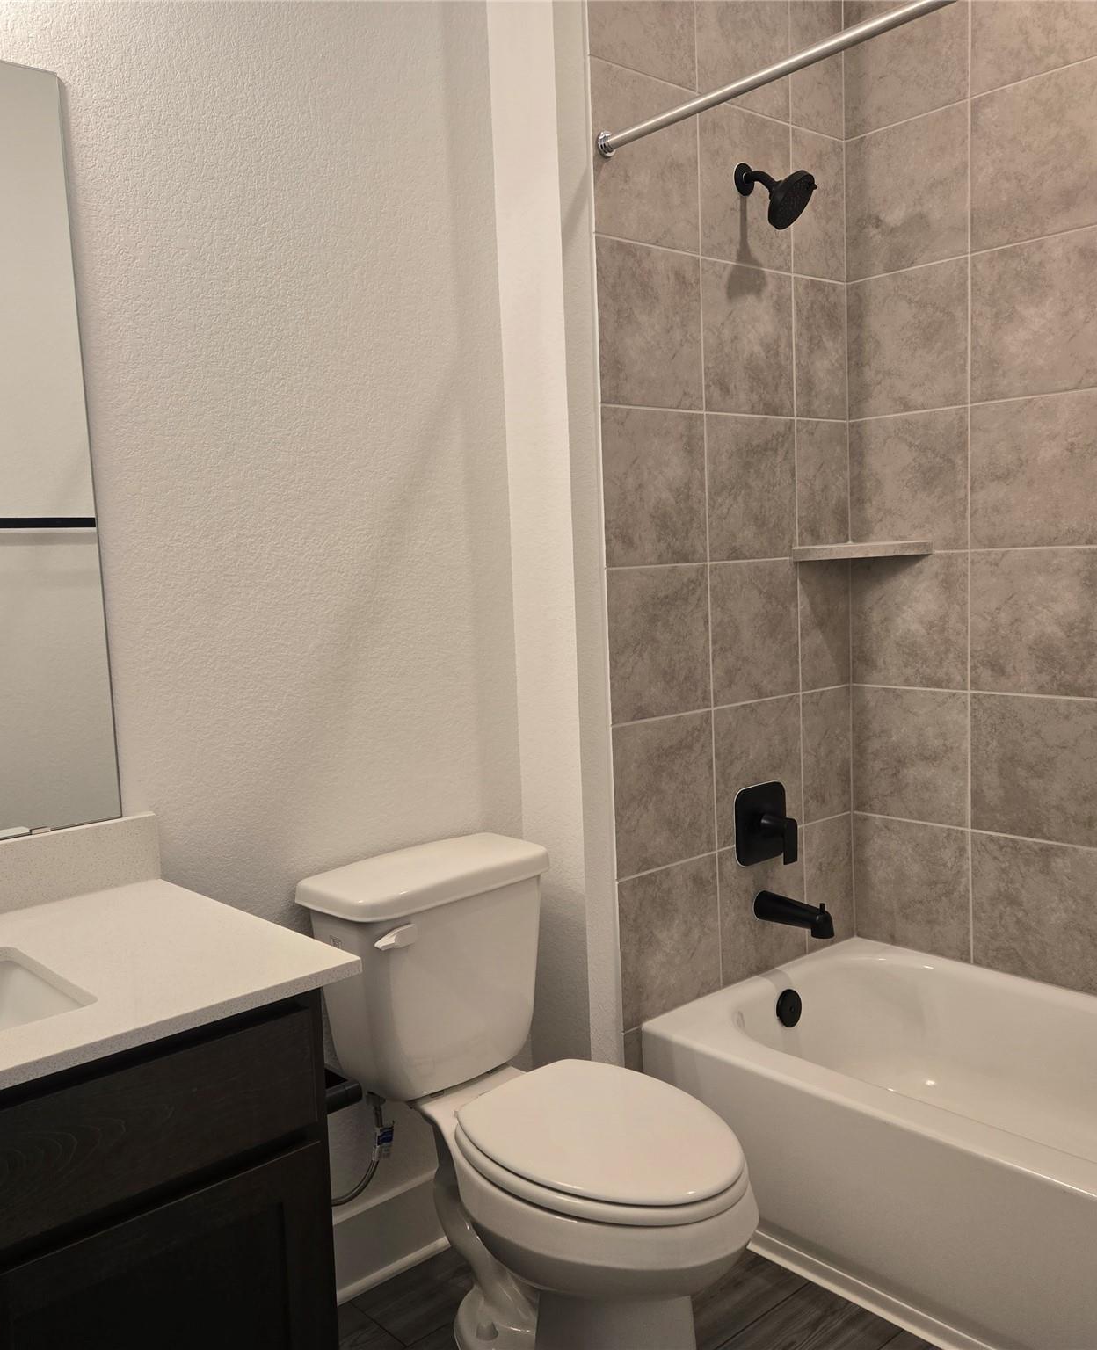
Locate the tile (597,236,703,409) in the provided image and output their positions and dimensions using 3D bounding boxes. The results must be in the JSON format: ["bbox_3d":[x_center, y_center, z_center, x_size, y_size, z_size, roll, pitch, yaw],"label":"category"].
[{"bbox_3d":[0.200,-0.679,2.334,0.291,0.305,0.010,-8,8,-41],"label":"tile"}]

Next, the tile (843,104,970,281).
[{"bbox_3d":[0.776,-1.038,2.599,0.010,0.304,0.301,-8,8,-41],"label":"tile"}]

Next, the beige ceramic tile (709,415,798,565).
[{"bbox_3d":[0.437,-0.403,2.561,0.300,0.305,0.010,-8,8,-41],"label":"beige ceramic tile"}]

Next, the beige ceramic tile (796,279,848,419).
[{"bbox_3d":[0.609,-0.731,2.682,0.190,0.304,0.010,-8,8,-41],"label":"beige ceramic tile"}]

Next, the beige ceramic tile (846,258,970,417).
[{"bbox_3d":[0.792,-0.736,2.640,0.010,0.305,0.301,-8,8,-41],"label":"beige ceramic tile"}]

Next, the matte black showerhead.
[{"bbox_3d":[0.466,-0.980,2.425,0.114,0.155,0.172,-8,8,-41],"label":"matte black showerhead"}]

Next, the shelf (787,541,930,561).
[{"bbox_3d":[0.710,-0.286,2.760,0.307,0.031,0.154,-2,6,4],"label":"shelf"}]

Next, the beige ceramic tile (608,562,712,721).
[{"bbox_3d":[0.227,-0.067,2.426,0.294,0.307,0.010,-8,8,-41],"label":"beige ceramic tile"}]

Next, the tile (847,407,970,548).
[{"bbox_3d":[0.814,-0.435,2.708,0.010,0.307,0.306,-8,8,-41],"label":"tile"}]

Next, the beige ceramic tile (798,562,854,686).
[{"bbox_3d":[0.633,-0.121,2.746,0.190,0.304,0.010,-8,8,-41],"label":"beige ceramic tile"}]

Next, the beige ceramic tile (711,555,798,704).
[{"bbox_3d":[0.447,-0.096,2.583,0.301,0.304,0.010,-8,8,-41],"label":"beige ceramic tile"}]

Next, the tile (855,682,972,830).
[{"bbox_3d":[0.826,0.182,2.728,0.010,0.304,0.301,-8,8,-41],"label":"tile"}]

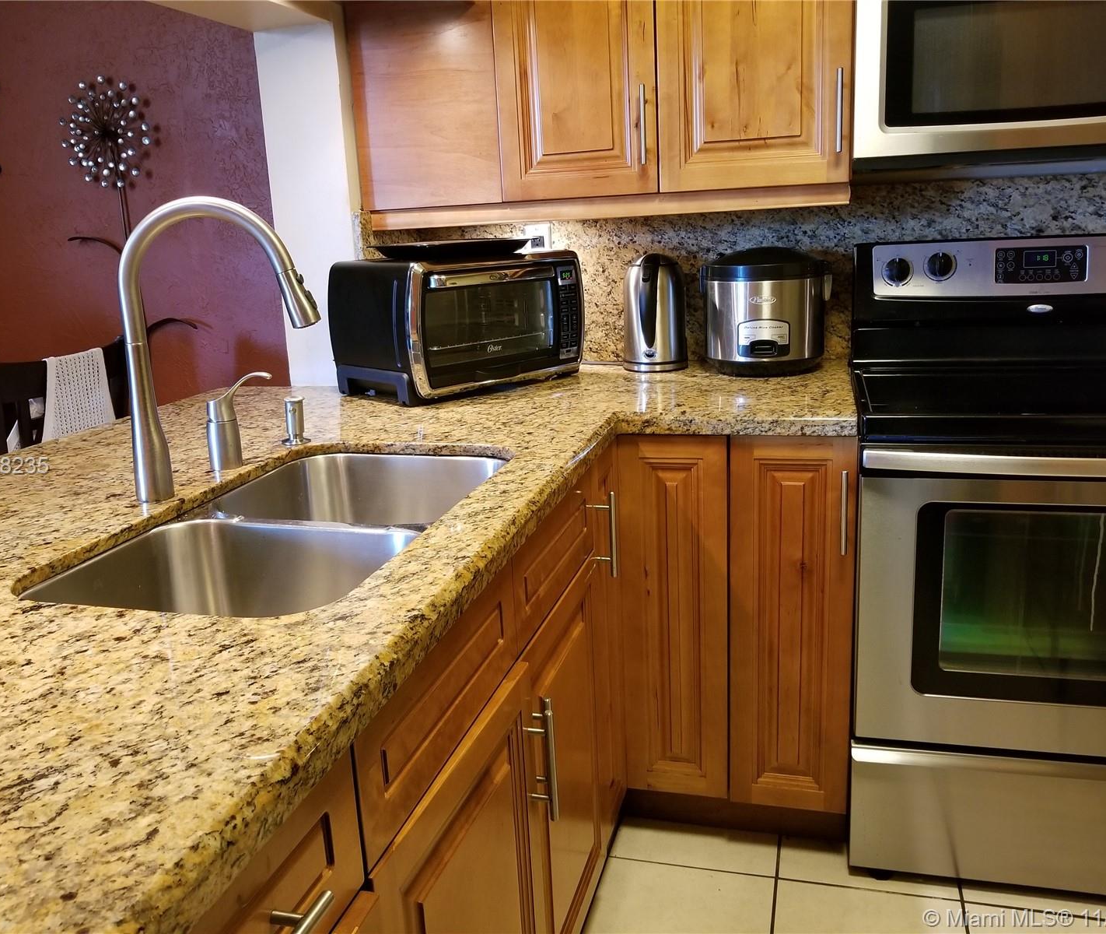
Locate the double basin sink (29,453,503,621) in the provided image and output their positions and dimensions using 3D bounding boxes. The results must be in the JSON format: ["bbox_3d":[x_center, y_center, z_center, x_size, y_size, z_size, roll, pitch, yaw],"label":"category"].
[{"bbox_3d":[-0.300,0.164,1.236,0.420,0.210,0.740,1,14,15],"label":"double basin sink"}]

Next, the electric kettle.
[{"bbox_3d":[0.239,-0.365,2.214,0.155,0.264,0.190,1,14,15],"label":"electric kettle"}]

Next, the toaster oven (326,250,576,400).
[{"bbox_3d":[-0.195,-0.331,2.118,0.327,0.287,0.510,10,19,42],"label":"toaster oven"}]

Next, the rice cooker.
[{"bbox_3d":[0.476,-0.351,2.093,0.285,0.272,0.268,1,14,14],"label":"rice cooker"}]

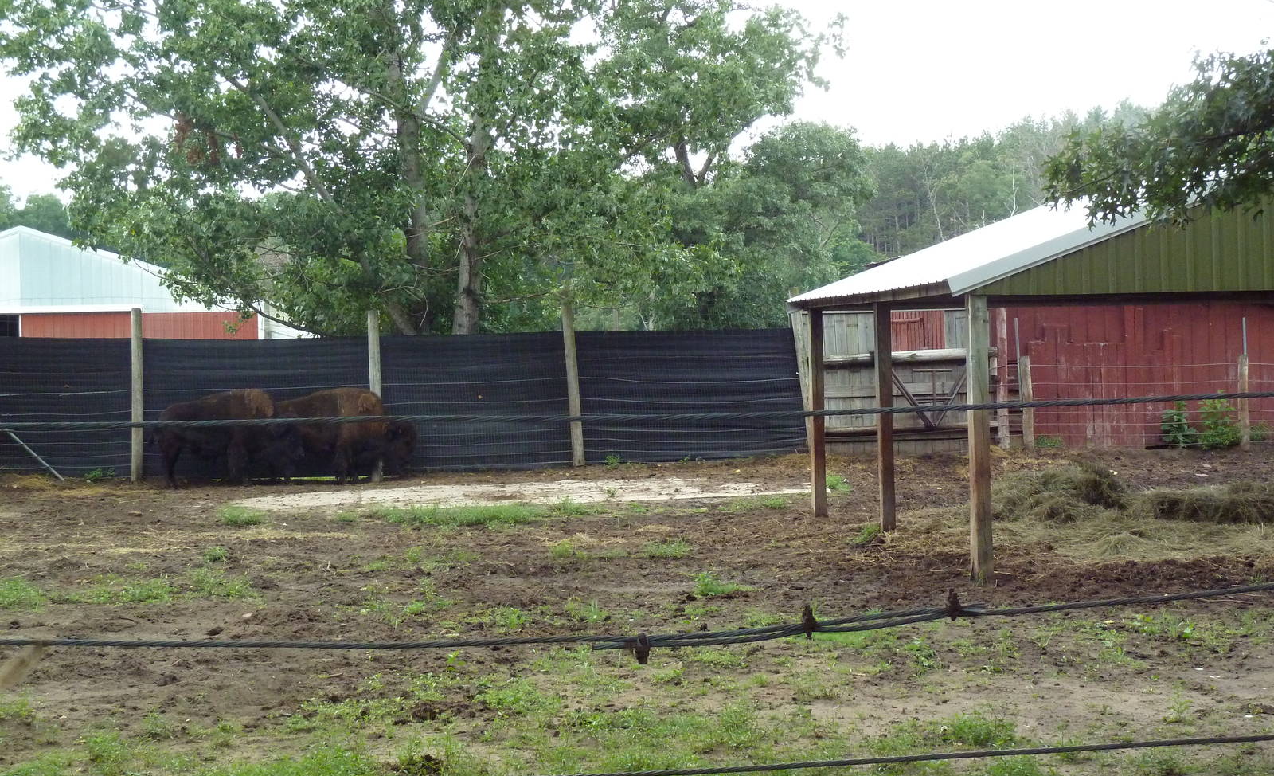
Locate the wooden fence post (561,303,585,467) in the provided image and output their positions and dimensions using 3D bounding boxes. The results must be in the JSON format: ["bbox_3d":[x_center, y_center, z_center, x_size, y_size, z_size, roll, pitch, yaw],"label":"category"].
[{"bbox_3d":[-1.013,-0.073,30.774,0.181,2.690,0.181,-4,1,0],"label":"wooden fence post"}]

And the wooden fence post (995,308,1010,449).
[{"bbox_3d":[6.299,-0.206,32.876,0.171,2.494,0.171,-1,1,0],"label":"wooden fence post"}]

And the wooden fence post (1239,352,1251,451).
[{"bbox_3d":[10.349,0.250,32.584,0.156,1.653,0.156,-2,1,0],"label":"wooden fence post"}]

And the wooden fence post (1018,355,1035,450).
[{"bbox_3d":[6.644,0.244,32.585,0.164,1.607,0.164,-3,1,0],"label":"wooden fence post"}]

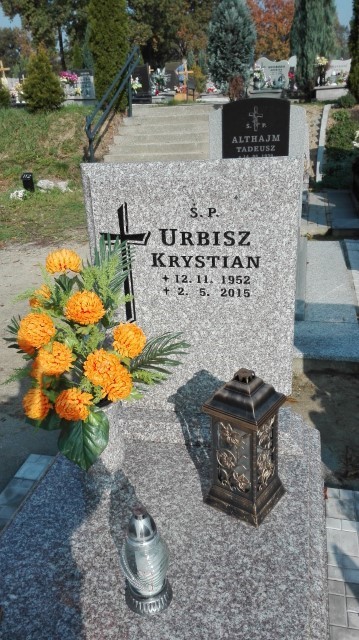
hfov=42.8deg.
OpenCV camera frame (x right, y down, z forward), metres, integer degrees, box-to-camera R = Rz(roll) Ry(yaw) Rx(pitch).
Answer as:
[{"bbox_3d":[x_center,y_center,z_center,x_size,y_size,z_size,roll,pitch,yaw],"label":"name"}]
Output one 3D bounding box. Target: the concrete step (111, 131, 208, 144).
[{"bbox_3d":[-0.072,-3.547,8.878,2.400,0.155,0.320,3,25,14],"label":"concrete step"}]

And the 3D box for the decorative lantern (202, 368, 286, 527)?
[{"bbox_3d":[0.179,0.316,1.237,0.170,0.401,0.170,13,26,35],"label":"decorative lantern"}]

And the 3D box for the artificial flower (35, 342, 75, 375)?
[{"bbox_3d":[-0.357,0.111,1.320,0.108,0.100,0.100,-6,21,-7],"label":"artificial flower"}]

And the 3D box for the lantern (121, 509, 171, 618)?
[{"bbox_3d":[-0.076,0.507,1.002,0.109,0.246,0.109,-3,21,1],"label":"lantern"}]

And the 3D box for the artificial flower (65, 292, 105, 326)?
[{"bbox_3d":[-0.268,-0.032,1.290,0.109,0.096,0.082,-4,24,0],"label":"artificial flower"}]

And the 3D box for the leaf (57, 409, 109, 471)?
[{"bbox_3d":[-0.300,0.366,1.414,0.155,0.175,0.090,-4,24,0],"label":"leaf"}]

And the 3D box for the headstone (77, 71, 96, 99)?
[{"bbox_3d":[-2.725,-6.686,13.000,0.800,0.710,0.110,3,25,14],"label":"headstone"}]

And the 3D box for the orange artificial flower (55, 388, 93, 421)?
[{"bbox_3d":[-0.318,0.253,1.373,0.108,0.095,0.085,-4,24,0],"label":"orange artificial flower"}]

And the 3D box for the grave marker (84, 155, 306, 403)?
[{"bbox_3d":[0.050,-0.128,1.575,0.681,0.799,0.090,1,22,12],"label":"grave marker"}]

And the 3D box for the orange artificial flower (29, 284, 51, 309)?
[{"bbox_3d":[-0.434,-0.073,1.420,0.085,0.085,0.085,-1,21,7],"label":"orange artificial flower"}]

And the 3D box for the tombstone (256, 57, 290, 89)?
[{"bbox_3d":[2.628,-6.891,12.800,0.930,0.820,0.120,3,25,14],"label":"tombstone"}]

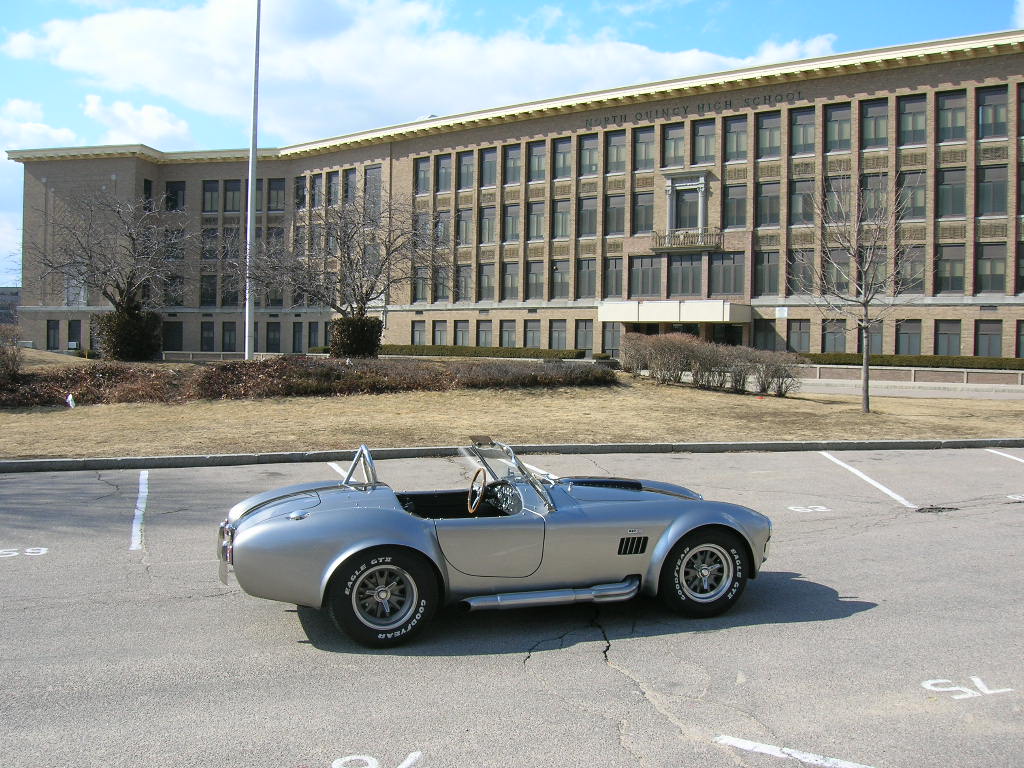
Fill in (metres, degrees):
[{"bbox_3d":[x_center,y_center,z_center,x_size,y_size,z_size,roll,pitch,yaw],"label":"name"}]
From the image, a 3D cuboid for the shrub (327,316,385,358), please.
[{"bbox_3d":[-6.030,-1.803,39.000,2.130,1.630,2.130,1,2,-9],"label":"shrub"}]

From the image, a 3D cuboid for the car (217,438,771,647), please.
[{"bbox_3d":[-0.075,1.022,7.391,4.020,1.200,1.740,0,2,-19],"label":"car"}]

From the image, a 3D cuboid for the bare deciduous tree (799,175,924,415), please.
[{"bbox_3d":[9.235,-2.417,26.500,3.430,6.310,3.430,2,2,19],"label":"bare deciduous tree"}]

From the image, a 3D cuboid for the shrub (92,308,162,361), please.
[{"bbox_3d":[-14.144,-1.803,37.000,2.540,1.950,2.540,0,2,-21],"label":"shrub"}]

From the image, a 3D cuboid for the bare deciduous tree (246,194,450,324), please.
[{"bbox_3d":[-6.301,-4.479,39.000,7.600,6.050,7.220,1,2,-9],"label":"bare deciduous tree"}]

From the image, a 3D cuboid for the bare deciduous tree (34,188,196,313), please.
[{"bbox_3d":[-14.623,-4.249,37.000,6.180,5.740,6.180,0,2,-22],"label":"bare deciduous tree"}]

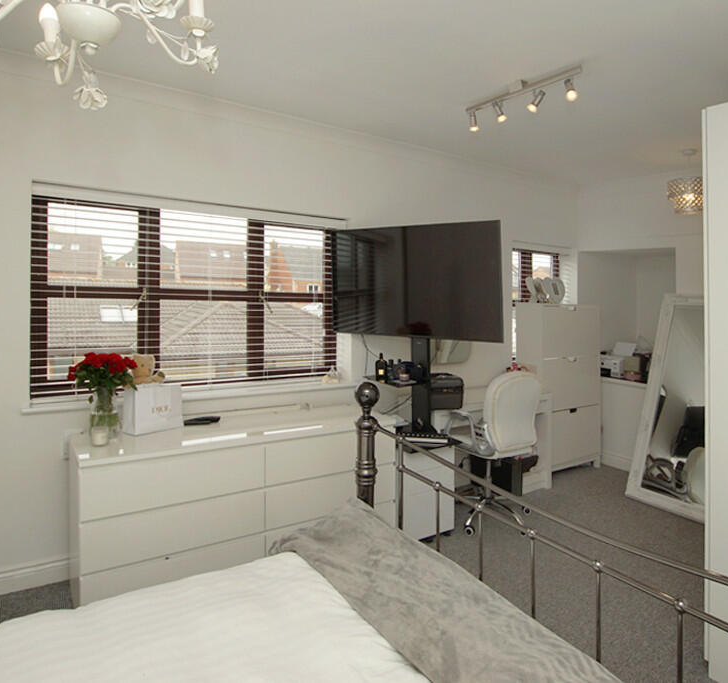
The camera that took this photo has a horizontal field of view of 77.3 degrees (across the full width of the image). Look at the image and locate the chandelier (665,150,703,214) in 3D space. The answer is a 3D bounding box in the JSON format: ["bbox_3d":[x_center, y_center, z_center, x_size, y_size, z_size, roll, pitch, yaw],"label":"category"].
[{"bbox_3d":[2.503,-1.227,3.500,0.280,0.490,0.280,0,3,0],"label":"chandelier"}]

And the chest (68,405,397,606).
[{"bbox_3d":[-0.640,0.843,2.506,1.600,0.760,0.490,-2,3,-32],"label":"chest"}]

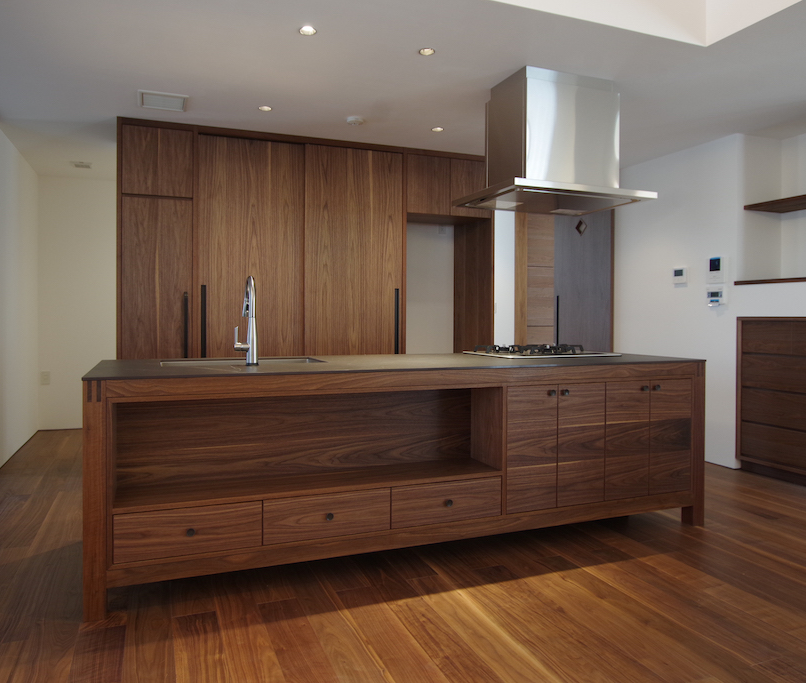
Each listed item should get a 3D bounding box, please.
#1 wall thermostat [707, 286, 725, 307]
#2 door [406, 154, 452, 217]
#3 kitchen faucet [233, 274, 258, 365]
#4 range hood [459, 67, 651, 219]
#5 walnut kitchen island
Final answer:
[{"bbox_3d":[2.288,-0.331,3.968,0.030,0.135,0.130,0,1,-22],"label":"wall thermostat"},{"bbox_3d":[0.206,-1.249,4.331,0.380,0.440,0.022,0,1,-22],"label":"door"},{"bbox_3d":[-0.747,-0.105,2.551,0.105,0.405,0.240,0,1,-22],"label":"kitchen faucet"},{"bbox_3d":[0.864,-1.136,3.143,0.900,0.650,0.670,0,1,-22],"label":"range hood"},{"bbox_3d":[0.085,0.533,2.790,2.880,0.850,0.940,0,1,-22],"label":"walnut kitchen island"}]

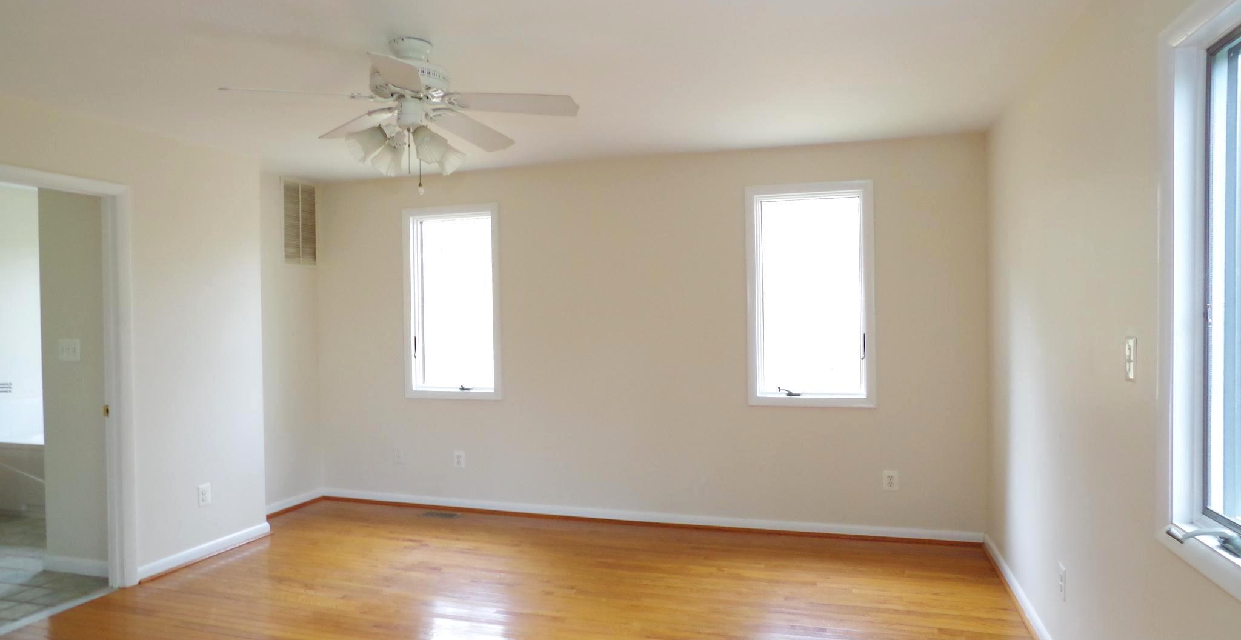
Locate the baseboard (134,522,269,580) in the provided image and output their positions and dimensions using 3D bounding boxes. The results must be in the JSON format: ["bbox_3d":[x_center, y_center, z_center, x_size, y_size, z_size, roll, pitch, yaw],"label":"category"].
[{"bbox_3d":[-2.425,1.359,4.274,0.022,0.088,0.944,-1,0,17],"label":"baseboard"}]

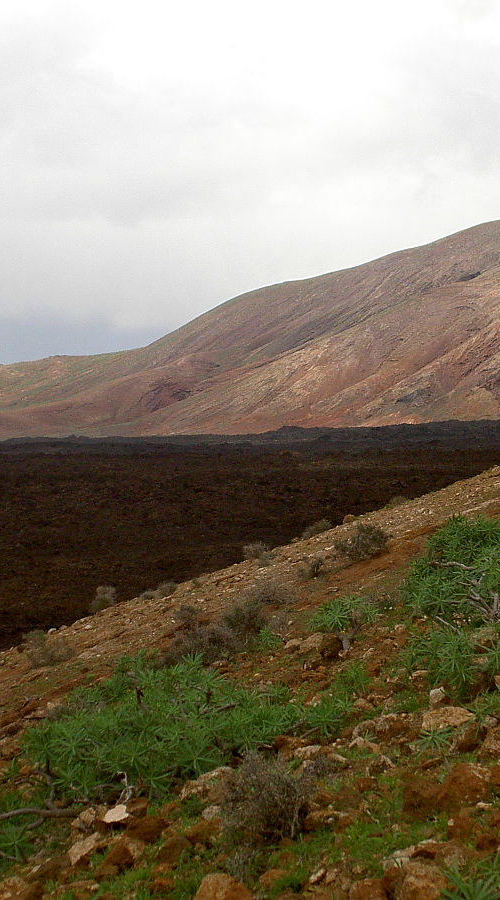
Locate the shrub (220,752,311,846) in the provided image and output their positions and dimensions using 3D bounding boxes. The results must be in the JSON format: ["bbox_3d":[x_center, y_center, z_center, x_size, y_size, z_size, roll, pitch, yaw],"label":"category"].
[{"bbox_3d":[0.057,1.285,13.000,0.331,0.316,0.298,0,0,0],"label":"shrub"}]

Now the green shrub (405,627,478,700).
[{"bbox_3d":[0.834,0.930,15.400,0.322,0.305,0.290,0,0,0],"label":"green shrub"}]

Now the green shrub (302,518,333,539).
[{"bbox_3d":[0.733,0.877,39.000,0.353,0.236,0.318,0,0,0],"label":"green shrub"}]

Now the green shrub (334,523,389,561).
[{"bbox_3d":[0.930,0.763,29.500,0.451,0.307,0.383,0,0,0],"label":"green shrub"}]

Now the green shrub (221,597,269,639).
[{"bbox_3d":[-0.030,1.134,23.800,0.310,0.255,0.294,0,0,0],"label":"green shrub"}]

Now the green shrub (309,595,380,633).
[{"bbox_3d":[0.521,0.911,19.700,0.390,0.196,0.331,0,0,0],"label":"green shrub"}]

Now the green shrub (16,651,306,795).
[{"bbox_3d":[-0.385,1.290,16.500,1.353,0.593,1.015,0,0,0],"label":"green shrub"}]

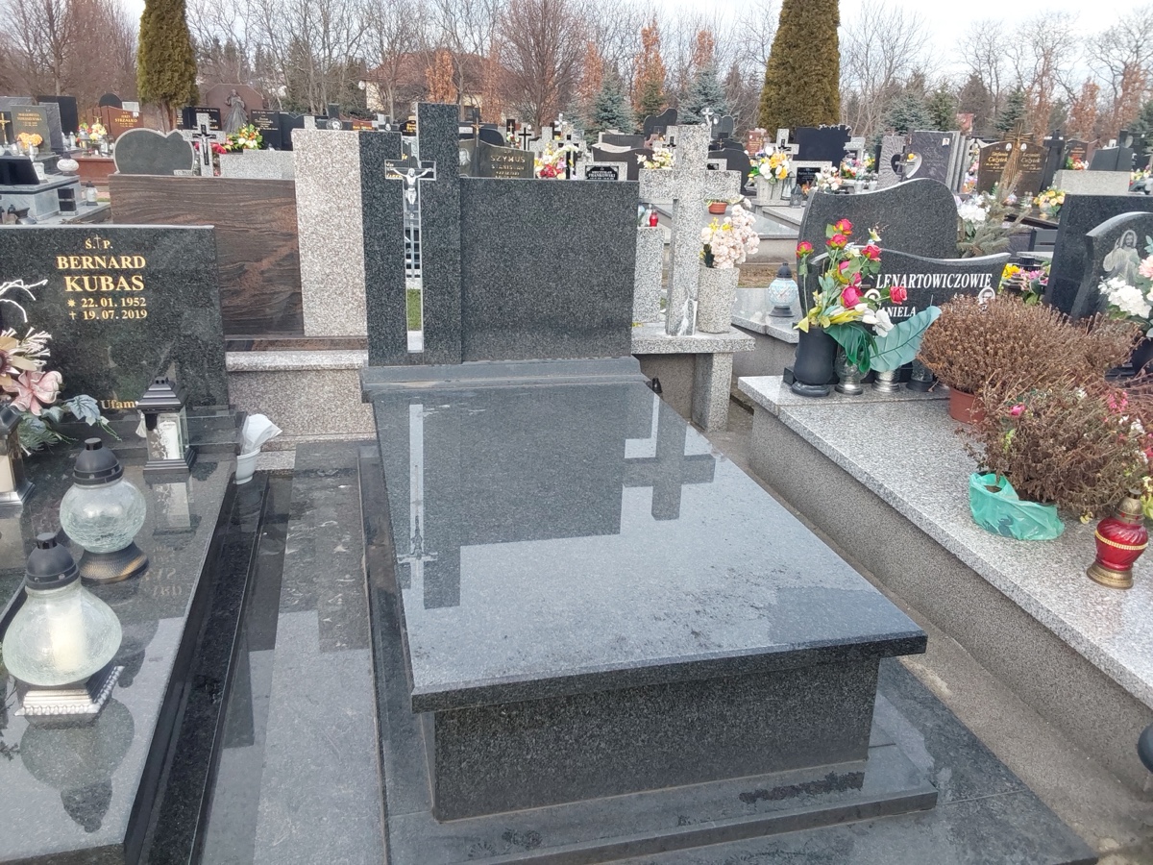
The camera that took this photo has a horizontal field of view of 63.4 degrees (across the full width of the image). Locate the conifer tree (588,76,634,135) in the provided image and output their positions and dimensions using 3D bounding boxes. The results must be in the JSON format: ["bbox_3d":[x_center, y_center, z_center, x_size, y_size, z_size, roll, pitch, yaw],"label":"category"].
[{"bbox_3d":[1.236,-11.476,32.986,1.700,2.250,1.700,2,20,-1],"label":"conifer tree"}]

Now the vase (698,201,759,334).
[{"bbox_3d":[0.699,-0.774,4.367,0.286,0.601,0.258,-3,20,-13],"label":"vase"}]

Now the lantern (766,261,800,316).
[{"bbox_3d":[1.147,-0.809,5.241,0.168,0.288,0.168,-3,18,-14],"label":"lantern"}]

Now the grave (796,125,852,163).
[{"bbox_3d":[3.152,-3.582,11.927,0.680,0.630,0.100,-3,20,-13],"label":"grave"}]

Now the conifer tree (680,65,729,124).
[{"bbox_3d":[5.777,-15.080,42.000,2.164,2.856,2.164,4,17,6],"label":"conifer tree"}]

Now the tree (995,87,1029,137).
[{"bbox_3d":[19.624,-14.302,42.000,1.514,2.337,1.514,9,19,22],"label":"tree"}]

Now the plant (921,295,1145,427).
[{"bbox_3d":[1.714,-0.291,3.550,0.740,0.440,0.620,10,19,25],"label":"plant"}]

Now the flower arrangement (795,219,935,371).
[{"bbox_3d":[1.280,-0.602,4.150,0.642,0.677,0.420,-3,20,-13],"label":"flower arrangement"}]

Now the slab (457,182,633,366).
[{"bbox_3d":[-0.110,-0.614,3.555,0.674,0.679,0.080,-3,18,-14],"label":"slab"}]

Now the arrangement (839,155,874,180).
[{"bbox_3d":[3.454,-3.270,11.500,0.461,0.308,0.330,-3,20,-13],"label":"arrangement"}]

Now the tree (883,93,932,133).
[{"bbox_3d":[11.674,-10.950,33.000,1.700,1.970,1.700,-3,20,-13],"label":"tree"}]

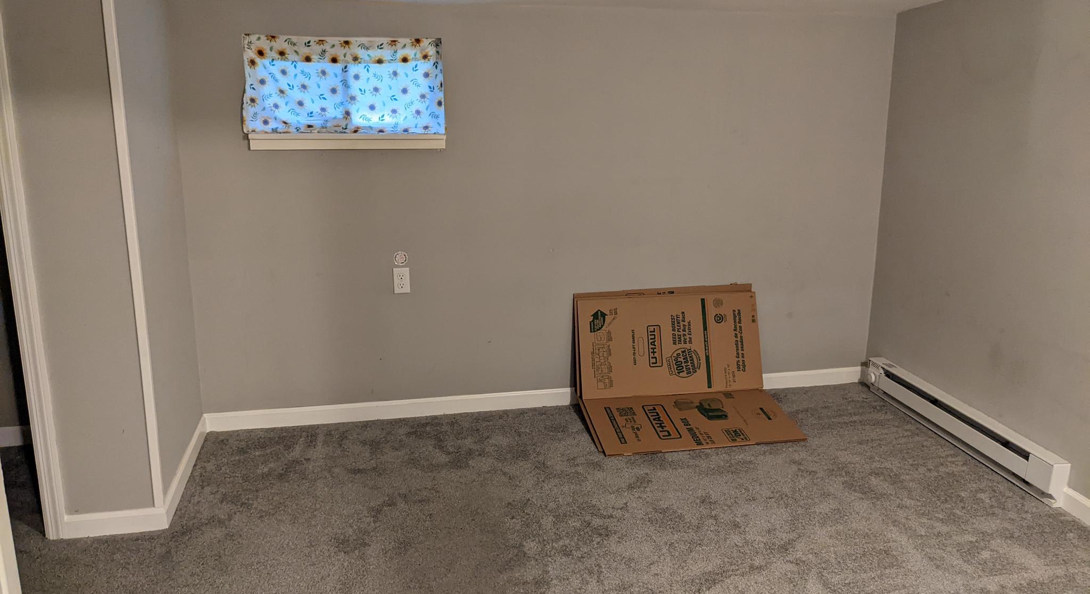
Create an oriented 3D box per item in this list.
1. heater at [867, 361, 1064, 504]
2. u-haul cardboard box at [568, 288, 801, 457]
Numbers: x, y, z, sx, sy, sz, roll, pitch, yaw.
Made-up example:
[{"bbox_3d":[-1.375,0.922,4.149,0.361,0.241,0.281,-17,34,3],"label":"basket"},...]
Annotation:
[{"bbox_3d":[1.730,0.524,3.611,0.065,0.162,1.292,-1,13,-7],"label":"heater"},{"bbox_3d":[0.610,0.292,3.769,0.891,0.550,0.661,-2,13,-9],"label":"u-haul cardboard box"}]

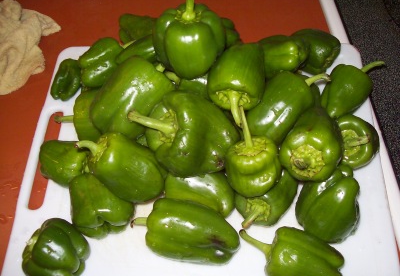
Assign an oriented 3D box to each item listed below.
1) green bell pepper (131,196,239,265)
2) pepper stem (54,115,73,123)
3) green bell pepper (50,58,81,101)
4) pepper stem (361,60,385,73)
[{"bbox_3d":[-0.015,0.100,0.453,0.116,0.057,0.062,11,62,9],"label":"green bell pepper"},{"bbox_3d":[-0.187,-0.027,0.570,0.025,0.008,0.008,-3,61,0],"label":"pepper stem"},{"bbox_3d":[-0.193,-0.084,0.598,0.040,0.040,0.062,17,64,11],"label":"green bell pepper"},{"bbox_3d":[0.220,-0.090,0.529,0.030,0.010,0.010,-21,62,5],"label":"pepper stem"}]

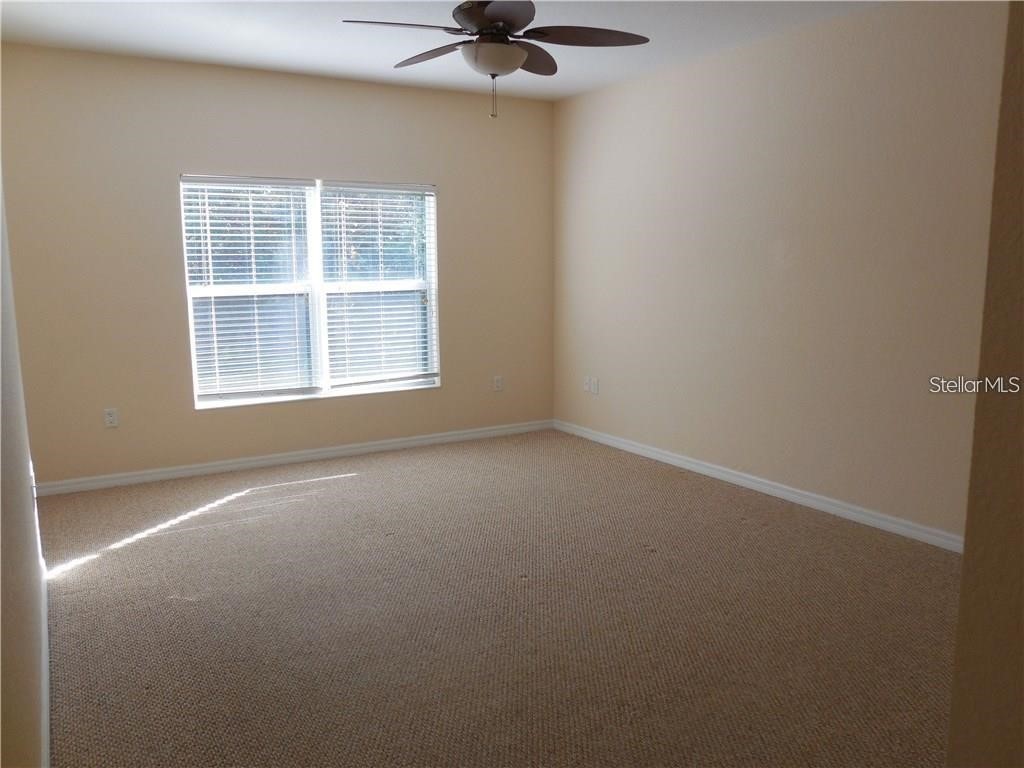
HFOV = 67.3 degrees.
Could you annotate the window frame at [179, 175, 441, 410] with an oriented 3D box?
[{"bbox_3d":[-1.361,-0.692,5.548,1.811,1.493,0.055,-6,10,-31],"label":"window frame"}]

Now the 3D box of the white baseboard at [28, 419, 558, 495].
[{"bbox_3d":[-1.287,0.510,5.723,3.862,0.083,0.015,-6,10,-31],"label":"white baseboard"}]

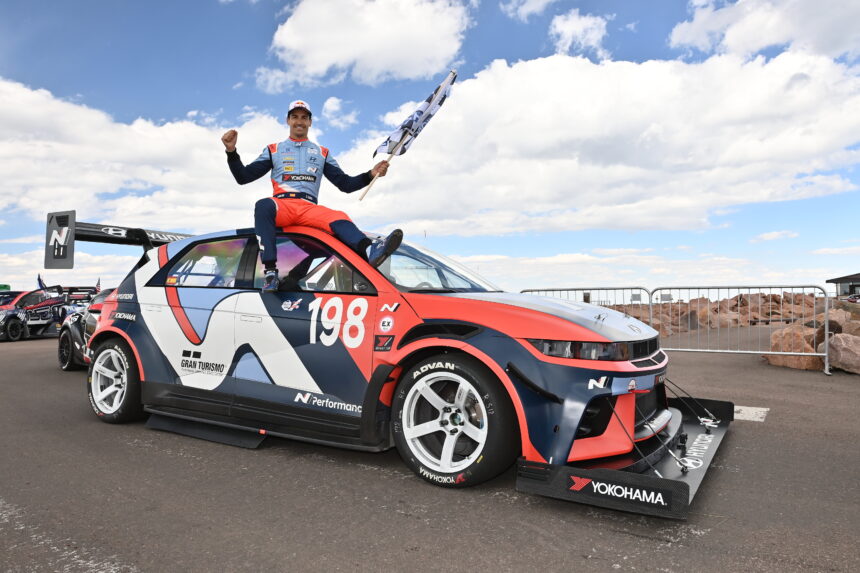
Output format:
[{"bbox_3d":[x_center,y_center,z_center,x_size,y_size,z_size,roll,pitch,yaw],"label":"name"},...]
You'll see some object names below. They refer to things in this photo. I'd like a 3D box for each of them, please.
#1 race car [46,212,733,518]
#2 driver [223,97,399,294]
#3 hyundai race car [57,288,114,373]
[{"bbox_3d":[-0.676,0.192,4.490,5.225,1.720,2.030,-1,-2,32],"label":"race car"},{"bbox_3d":[-0.820,-0.645,3.820,1.270,1.370,0.780,0,-2,-6],"label":"driver"},{"bbox_3d":[-3.950,0.560,8.500,4.500,1.460,1.920,-2,-2,41],"label":"hyundai race car"}]

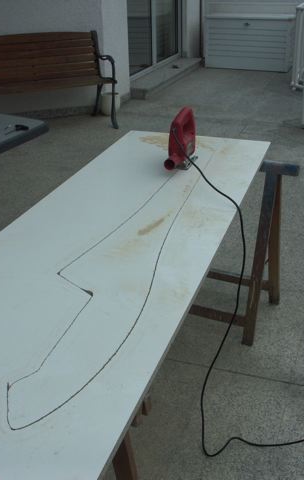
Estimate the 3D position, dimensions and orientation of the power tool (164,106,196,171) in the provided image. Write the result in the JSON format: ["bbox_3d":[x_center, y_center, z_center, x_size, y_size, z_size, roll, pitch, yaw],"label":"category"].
[{"bbox_3d":[0.117,-0.374,2.158,0.080,0.197,0.190,8,27,17],"label":"power tool"}]

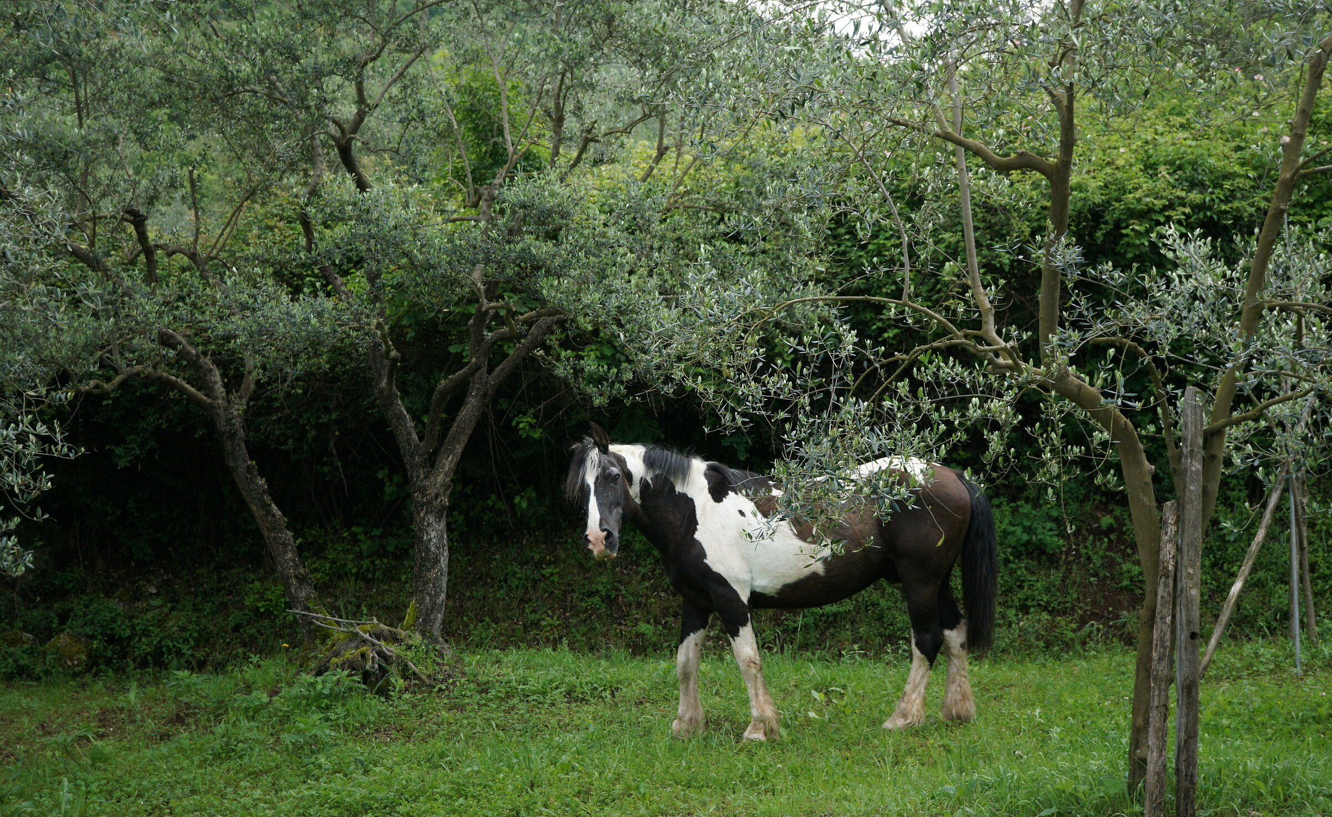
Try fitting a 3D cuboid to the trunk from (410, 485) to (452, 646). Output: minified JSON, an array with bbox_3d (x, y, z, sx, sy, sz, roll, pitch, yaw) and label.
[{"bbox_3d":[-1.720,1.152,12.200,0.290,1.140,0.280,0,-1,0],"label":"trunk"}]

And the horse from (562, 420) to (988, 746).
[{"bbox_3d":[0.655,0.935,9.200,2.420,1.700,0.670,0,-1,-17],"label":"horse"}]

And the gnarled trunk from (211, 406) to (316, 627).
[{"bbox_3d":[-2.980,0.814,12.400,0.320,1.760,0.280,-19,0,0],"label":"gnarled trunk"}]

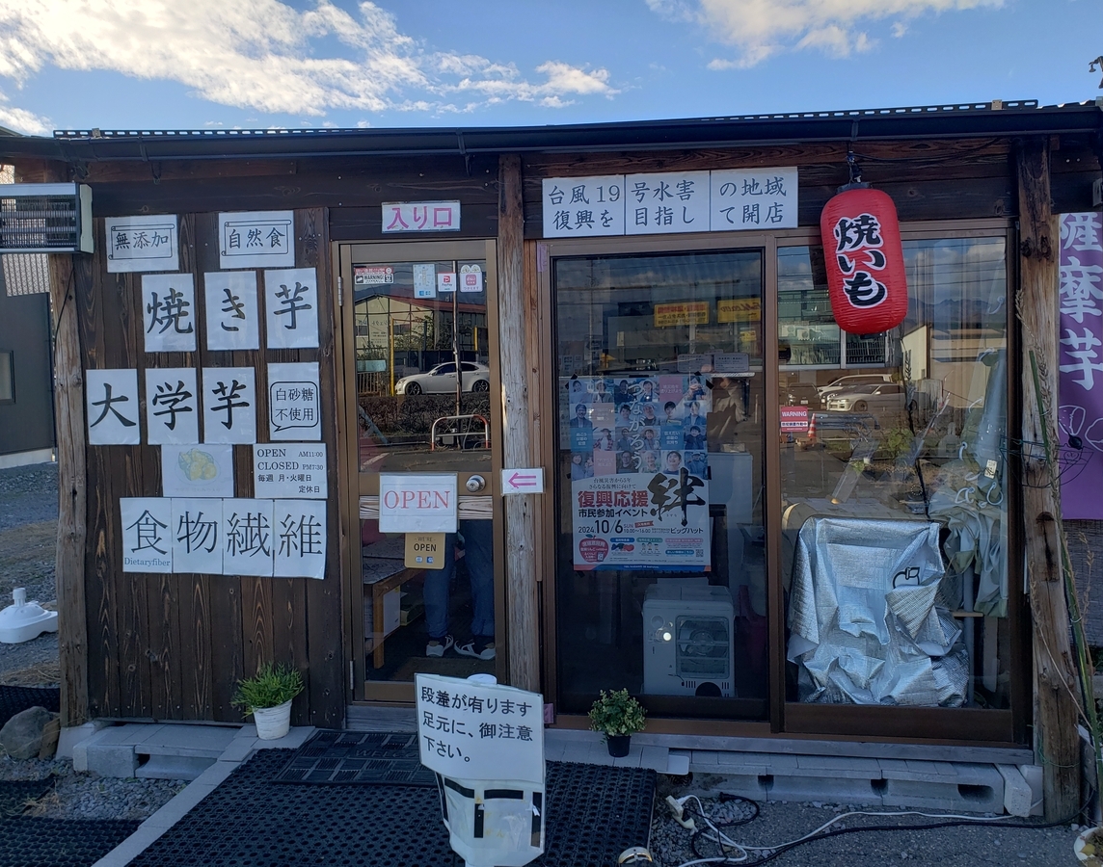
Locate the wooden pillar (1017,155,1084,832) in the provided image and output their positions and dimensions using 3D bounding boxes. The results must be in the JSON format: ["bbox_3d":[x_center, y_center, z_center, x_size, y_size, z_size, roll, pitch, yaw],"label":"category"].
[{"bbox_3d":[1.645,0.153,2.885,0.119,2.247,0.119,-2,1,8],"label":"wooden pillar"}]

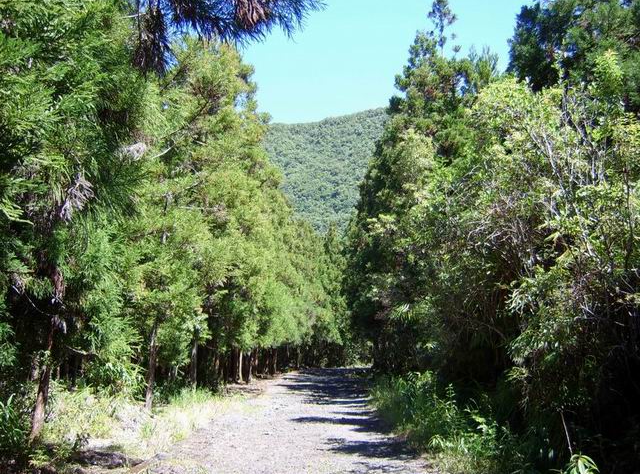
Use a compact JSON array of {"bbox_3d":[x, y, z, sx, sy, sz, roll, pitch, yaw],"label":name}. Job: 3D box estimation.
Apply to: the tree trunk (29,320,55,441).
[{"bbox_3d":[-4.500,2.310,9.300,0.210,1.950,0.210,0,-12,0],"label":"tree trunk"}]

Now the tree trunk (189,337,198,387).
[{"bbox_3d":[-3.970,3.930,17.960,0.200,1.550,0.200,0,-12,0],"label":"tree trunk"}]

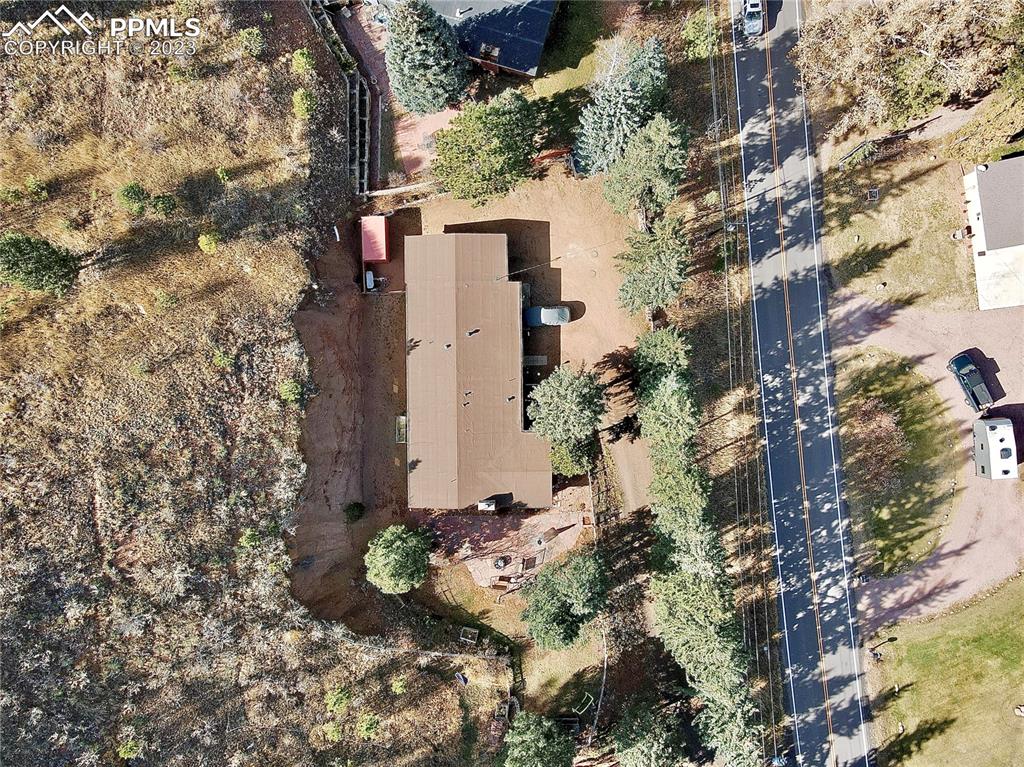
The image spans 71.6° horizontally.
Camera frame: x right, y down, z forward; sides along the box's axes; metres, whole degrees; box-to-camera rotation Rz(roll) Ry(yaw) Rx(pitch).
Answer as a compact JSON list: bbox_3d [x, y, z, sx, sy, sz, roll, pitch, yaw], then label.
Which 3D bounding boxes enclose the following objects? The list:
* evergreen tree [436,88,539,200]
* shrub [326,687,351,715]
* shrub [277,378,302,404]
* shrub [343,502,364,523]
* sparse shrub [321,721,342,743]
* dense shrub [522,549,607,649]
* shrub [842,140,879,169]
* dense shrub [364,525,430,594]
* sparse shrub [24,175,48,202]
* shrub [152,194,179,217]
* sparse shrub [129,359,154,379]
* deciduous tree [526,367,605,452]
[{"bbox_3d":[-2.637,-23.048,69.300,9.800,9.500,10.200,0,90,0],"label":"evergreen tree"},{"bbox_3d":[-16.300,29.770,66.650,2.420,1.700,2.250,0,90,0],"label":"shrub"},{"bbox_3d":[-21.870,0.790,70.063,2.280,1.870,2.470,0,90,0],"label":"shrub"},{"bbox_3d":[-15.360,12.400,68.750,1.960,1.500,2.000,0,90,0],"label":"shrub"},{"bbox_3d":[-17.976,34.657,70.669,2.110,1.660,2.110,0,90,0],"label":"sparse shrub"},{"bbox_3d":[4.990,20.450,67.500,7.550,8.000,7.690,0,90,0],"label":"dense shrub"},{"bbox_3d":[35.694,-23.454,72.678,3.700,1.700,1.900,-33,90,0],"label":"shrub"},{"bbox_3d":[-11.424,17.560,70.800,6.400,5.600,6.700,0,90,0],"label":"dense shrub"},{"bbox_3d":[-41.700,-17.070,62.100,1.700,1.800,2.200,0,90,0],"label":"sparse shrub"},{"bbox_3d":[-31.050,-15.900,63.400,2.110,1.600,1.760,0,90,0],"label":"shrub"},{"bbox_3d":[-33.270,-1.340,63.550,1.810,1.300,1.780,0,90,0],"label":"sparse shrub"},{"bbox_3d":[5.090,2.240,66.250,6.920,9.500,7.790,0,90,0],"label":"deciduous tree"}]

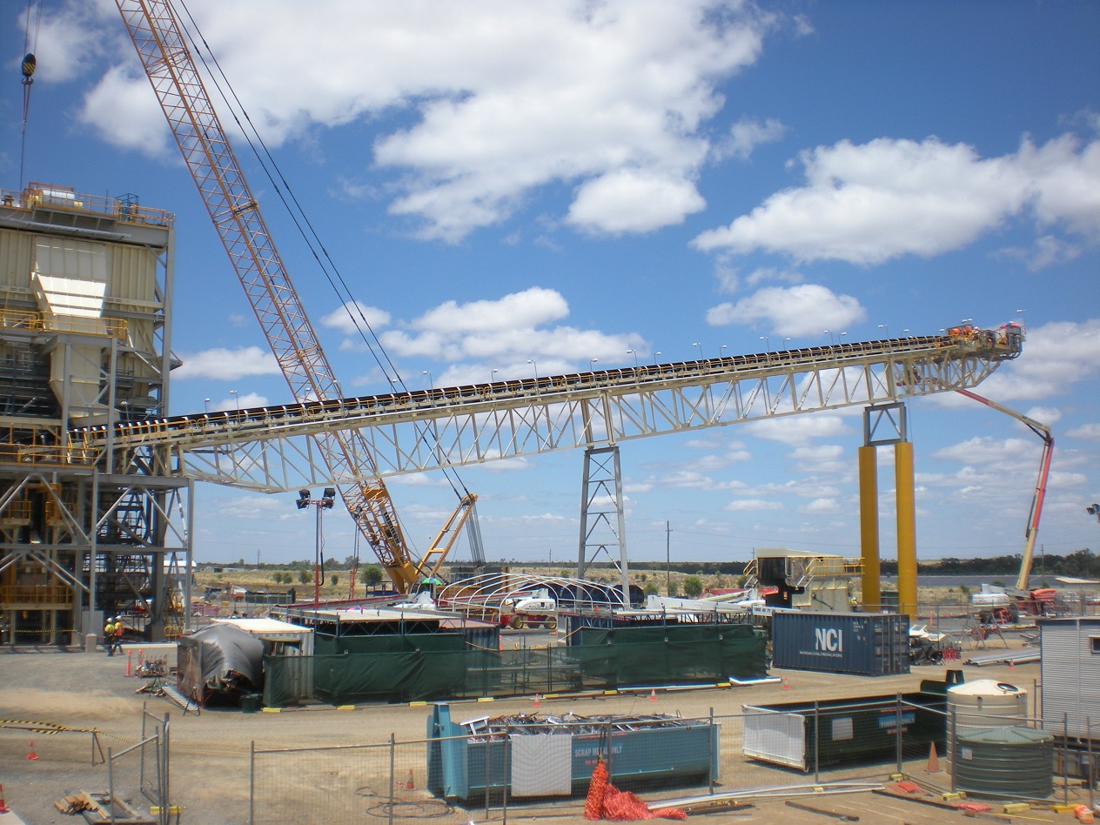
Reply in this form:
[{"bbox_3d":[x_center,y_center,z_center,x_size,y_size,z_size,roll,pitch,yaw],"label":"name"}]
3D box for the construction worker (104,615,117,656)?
[{"bbox_3d":[-21.647,11.058,59.519,0.580,1.914,0.520,-2,-7,14],"label":"construction worker"}]

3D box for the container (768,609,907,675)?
[{"bbox_3d":[13.339,10.581,55.699,2.438,2.591,6.058,5,-9,-34],"label":"container"}]

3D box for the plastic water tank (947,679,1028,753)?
[{"bbox_3d":[10.208,7.327,28.182,1.860,2.200,1.860,0,-7,0],"label":"plastic water tank"}]

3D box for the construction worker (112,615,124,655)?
[{"bbox_3d":[-21.388,11.081,59.919,0.620,1.918,0.520,-2,-7,14],"label":"construction worker"}]

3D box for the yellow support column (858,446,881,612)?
[{"bbox_3d":[28.591,10.680,107.950,1.560,15.279,1.560,0,-7,0],"label":"yellow support column"}]

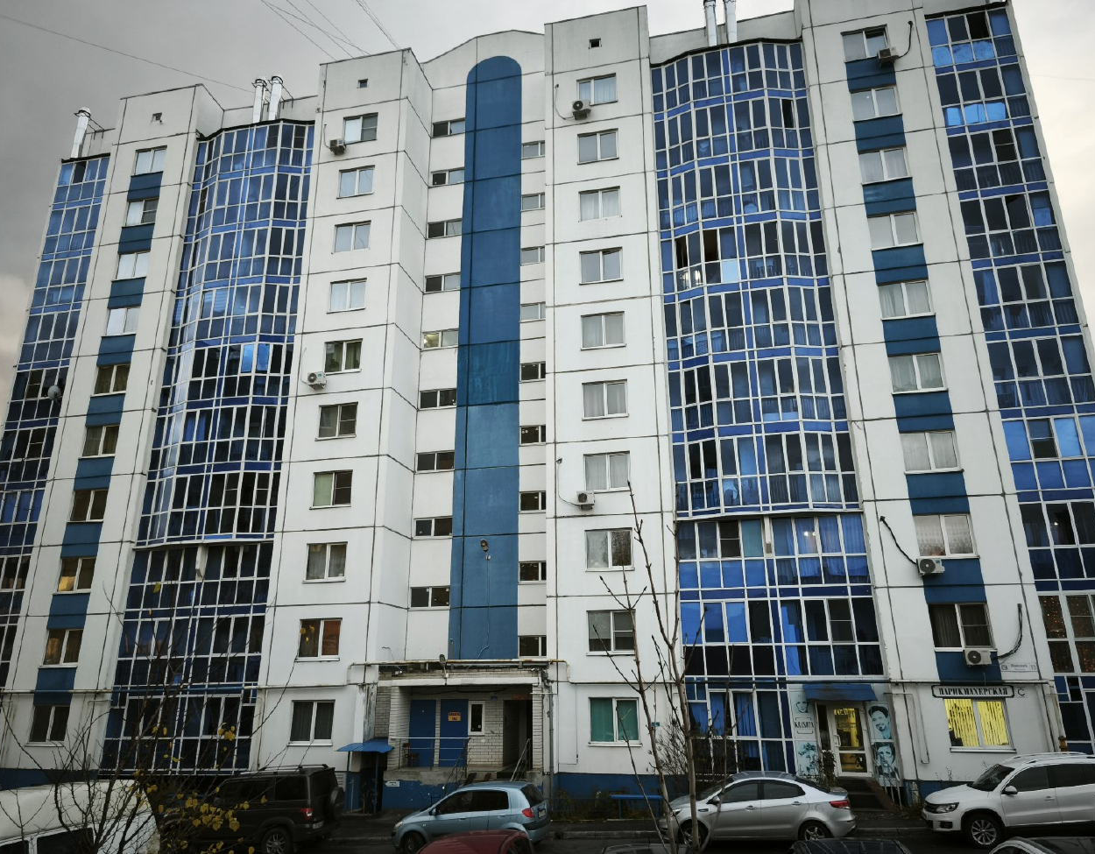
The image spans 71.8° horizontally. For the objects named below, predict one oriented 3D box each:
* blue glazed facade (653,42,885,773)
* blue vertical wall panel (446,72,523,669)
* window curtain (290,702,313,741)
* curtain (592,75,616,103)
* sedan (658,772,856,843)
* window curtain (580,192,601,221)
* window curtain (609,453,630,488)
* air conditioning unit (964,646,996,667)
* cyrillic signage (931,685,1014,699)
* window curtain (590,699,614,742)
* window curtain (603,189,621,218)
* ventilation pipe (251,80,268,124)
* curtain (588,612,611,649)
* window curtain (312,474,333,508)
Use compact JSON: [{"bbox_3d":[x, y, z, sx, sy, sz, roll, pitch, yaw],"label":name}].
[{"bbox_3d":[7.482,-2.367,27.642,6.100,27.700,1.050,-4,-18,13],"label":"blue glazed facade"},{"bbox_3d":[-2.564,-4.630,33.319,2.820,28.920,0.150,-4,-18,12],"label":"blue vertical wall panel"},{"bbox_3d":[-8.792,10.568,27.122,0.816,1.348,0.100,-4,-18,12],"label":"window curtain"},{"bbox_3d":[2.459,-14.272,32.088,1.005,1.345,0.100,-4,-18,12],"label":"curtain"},{"bbox_3d":[4.686,8.678,17.266,4.370,1.470,1.720,-7,-18,12],"label":"sedan"},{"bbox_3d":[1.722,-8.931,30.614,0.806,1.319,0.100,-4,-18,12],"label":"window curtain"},{"bbox_3d":[2.605,1.585,27.519,0.800,1.300,0.100,-4,-17,12],"label":"window curtain"},{"bbox_3d":[13.003,6.971,22.935,0.790,0.550,0.300,-4,-17,12],"label":"air conditioning unit"},{"bbox_3d":[12.764,7.946,22.698,2.236,0.365,0.060,-4,-18,12],"label":"cyrillic signage"},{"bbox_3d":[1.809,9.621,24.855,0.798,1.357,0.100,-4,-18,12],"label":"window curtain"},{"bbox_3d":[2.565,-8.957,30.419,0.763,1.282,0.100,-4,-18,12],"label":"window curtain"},{"bbox_3d":[-14.238,-15.864,37.134,0.480,3.100,0.480,-4,-17,12],"label":"ventilation pipe"},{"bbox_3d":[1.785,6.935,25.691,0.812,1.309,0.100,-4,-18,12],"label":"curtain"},{"bbox_3d":[-8.905,2.534,29.936,0.800,1.300,0.100,-4,-17,12],"label":"window curtain"}]

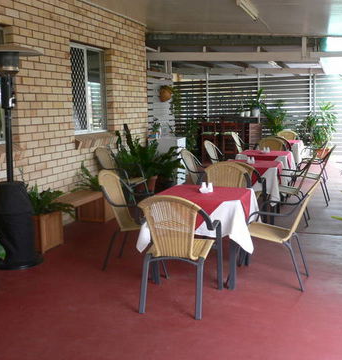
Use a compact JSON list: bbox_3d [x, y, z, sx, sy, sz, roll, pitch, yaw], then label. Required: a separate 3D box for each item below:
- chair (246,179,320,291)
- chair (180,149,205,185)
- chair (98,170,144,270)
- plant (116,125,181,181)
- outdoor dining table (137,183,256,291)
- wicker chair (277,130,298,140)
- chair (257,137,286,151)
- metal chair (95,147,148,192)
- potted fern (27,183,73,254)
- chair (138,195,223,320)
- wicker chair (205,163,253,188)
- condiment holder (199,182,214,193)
[{"bbox_3d":[0.874,0.426,4.116,0.700,0.890,0.570,2,9,20],"label":"chair"},{"bbox_3d":[0.502,0.054,6.579,0.700,0.890,0.570,2,9,20],"label":"chair"},{"bbox_3d":[-0.287,0.379,4.519,0.700,0.890,0.570,2,9,20],"label":"chair"},{"bbox_3d":[-0.310,-0.306,7.807,0.900,1.150,1.050,2,9,20],"label":"plant"},{"bbox_3d":[0.301,0.475,4.405,0.866,0.745,0.815,2,9,20],"label":"outdoor dining table"},{"bbox_3d":[2.580,-0.634,10.901,0.570,0.890,0.700,2,9,20],"label":"wicker chair"},{"bbox_3d":[1.788,-0.257,8.590,0.564,0.906,0.664,2,9,20],"label":"chair"},{"bbox_3d":[-0.681,0.030,6.833,0.700,0.890,0.570,2,9,20],"label":"metal chair"},{"bbox_3d":[-1.435,0.386,5.372,0.564,0.725,0.755,2,9,20],"label":"potted fern"},{"bbox_3d":[0.086,0.500,3.751,0.554,0.891,0.685,2,9,20],"label":"chair"},{"bbox_3d":[0.488,0.302,4.957,0.570,0.890,0.700,2,9,20],"label":"wicker chair"},{"bbox_3d":[0.314,0.067,4.304,0.121,0.091,0.070,2,9,20],"label":"condiment holder"}]

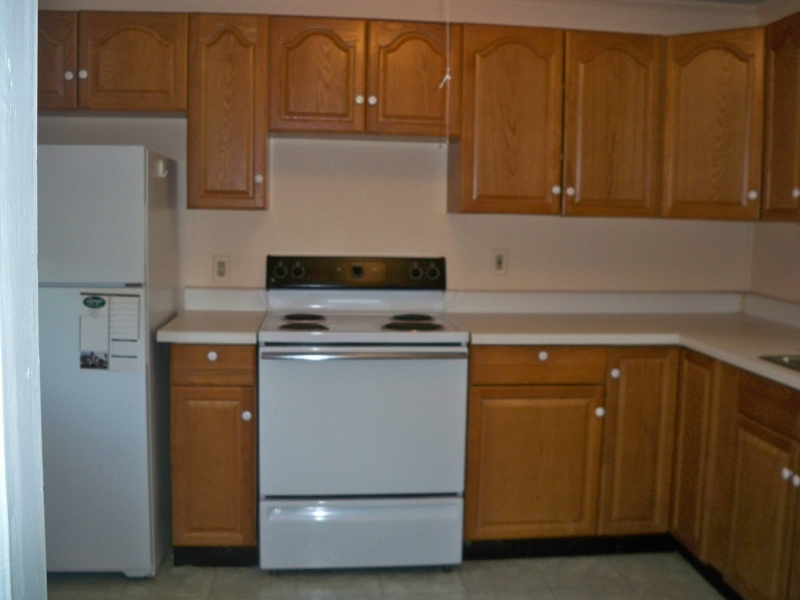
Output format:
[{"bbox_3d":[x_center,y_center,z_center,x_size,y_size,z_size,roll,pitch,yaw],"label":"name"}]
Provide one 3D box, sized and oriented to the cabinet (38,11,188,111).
[{"bbox_3d":[-1.224,-0.933,3.204,0.790,0.380,0.318,0,7,-6],"label":"cabinet"}]

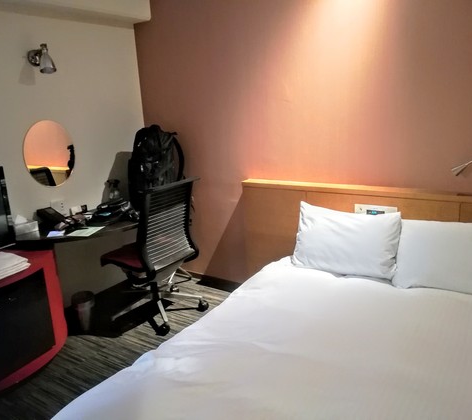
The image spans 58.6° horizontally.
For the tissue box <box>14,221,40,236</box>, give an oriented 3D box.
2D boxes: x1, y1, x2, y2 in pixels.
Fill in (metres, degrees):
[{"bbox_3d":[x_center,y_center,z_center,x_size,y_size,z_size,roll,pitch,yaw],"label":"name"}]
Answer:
[{"bbox_3d":[-1.338,0.112,2.693,0.131,0.061,0.109,-12,16,-32],"label":"tissue box"}]

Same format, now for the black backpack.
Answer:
[{"bbox_3d":[-0.595,-0.344,3.273,0.330,0.597,0.290,5,16,30],"label":"black backpack"}]

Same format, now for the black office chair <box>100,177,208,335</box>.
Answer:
[{"bbox_3d":[-0.618,0.281,2.957,0.697,0.959,0.688,5,16,30],"label":"black office chair"}]

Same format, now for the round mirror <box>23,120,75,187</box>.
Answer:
[{"bbox_3d":[-1.254,-0.379,2.858,0.023,0.448,0.362,6,17,35],"label":"round mirror"}]

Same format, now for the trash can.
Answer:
[{"bbox_3d":[-1.024,0.706,2.830,0.158,0.244,0.158,-3,14,1],"label":"trash can"}]

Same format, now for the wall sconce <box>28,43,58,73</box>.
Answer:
[{"bbox_3d":[-1.229,-0.955,2.668,0.181,0.172,0.113,6,17,35],"label":"wall sconce"}]

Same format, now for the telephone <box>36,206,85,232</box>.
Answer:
[{"bbox_3d":[-1.163,0.048,2.819,0.235,0.109,0.213,6,17,35],"label":"telephone"}]

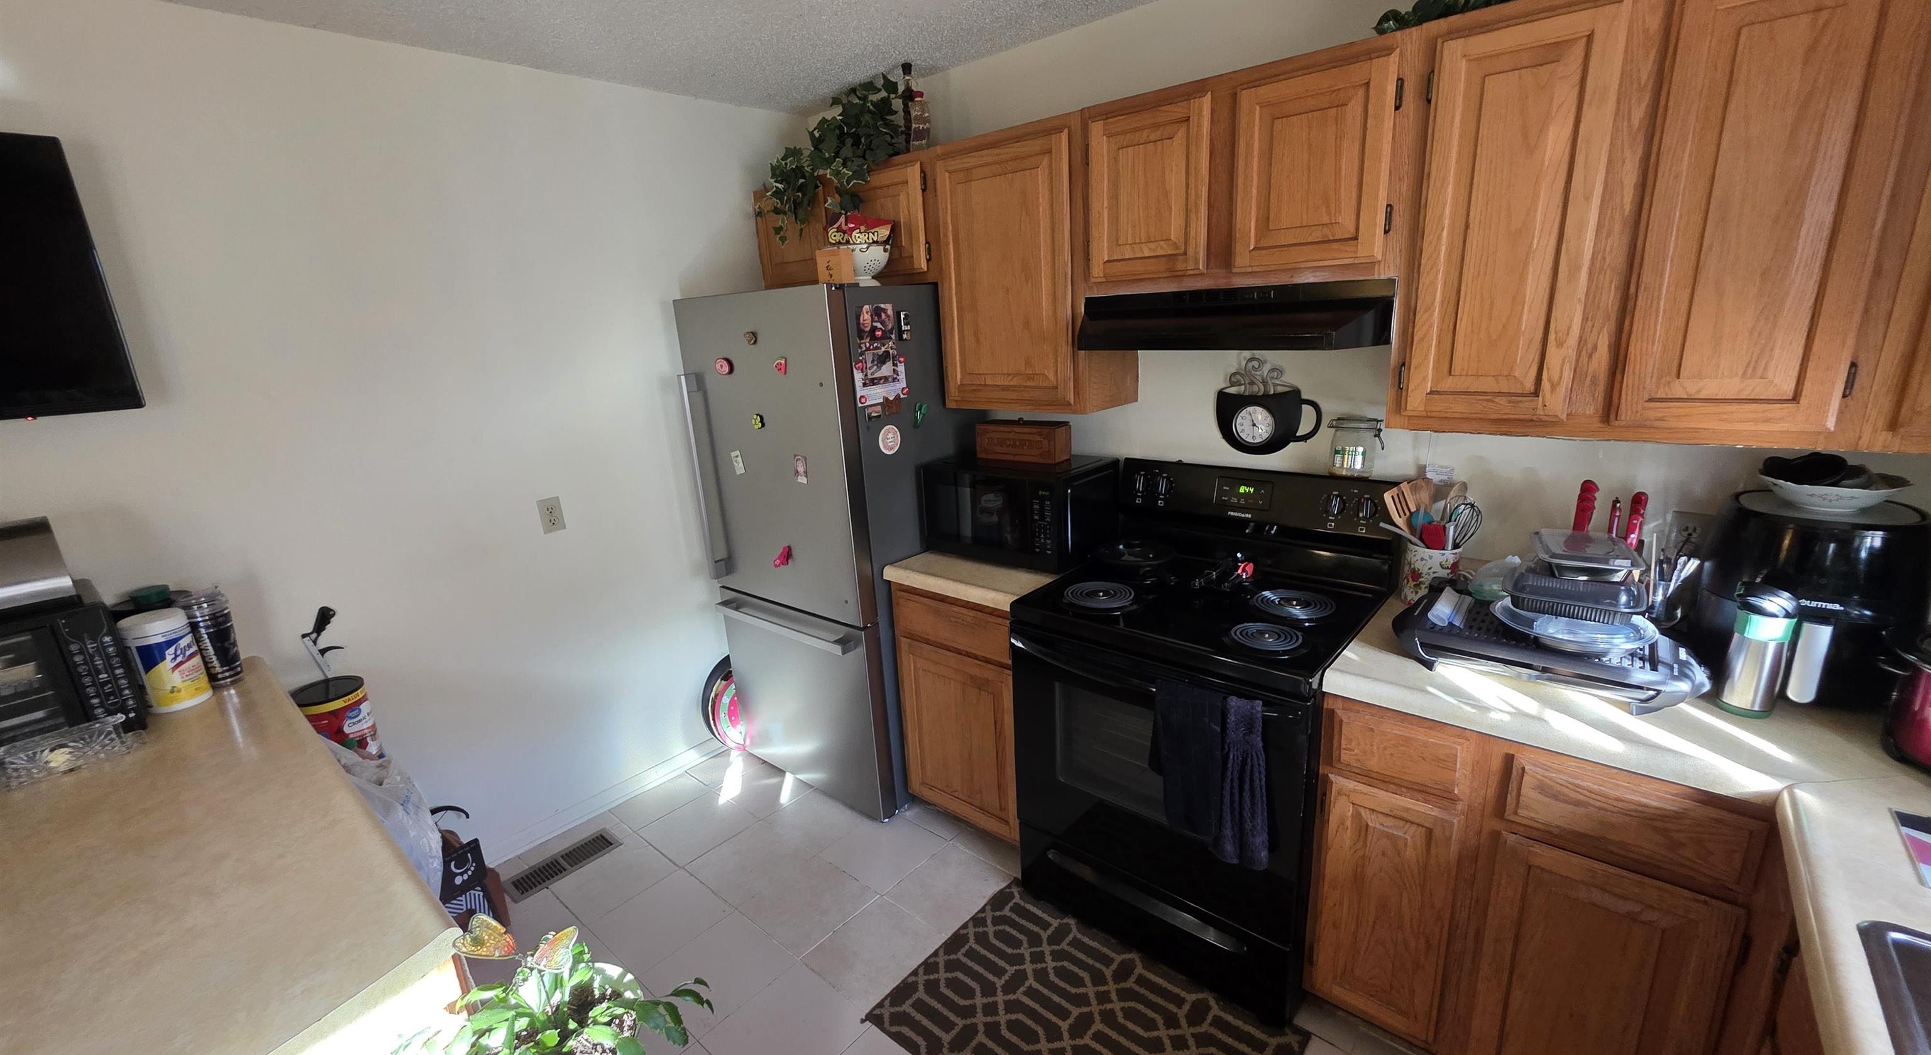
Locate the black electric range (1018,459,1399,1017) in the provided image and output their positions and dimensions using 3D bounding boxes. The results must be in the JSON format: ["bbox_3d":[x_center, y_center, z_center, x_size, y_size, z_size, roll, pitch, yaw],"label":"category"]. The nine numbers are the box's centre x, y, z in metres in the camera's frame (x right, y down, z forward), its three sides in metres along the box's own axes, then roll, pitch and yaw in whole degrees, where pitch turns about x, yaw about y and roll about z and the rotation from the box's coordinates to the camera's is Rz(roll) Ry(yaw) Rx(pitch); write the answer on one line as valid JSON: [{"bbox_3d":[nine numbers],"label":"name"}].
[{"bbox_3d":[0.631,0.499,2.022,0.763,1.202,0.707,10,21,40],"label":"black electric range"}]

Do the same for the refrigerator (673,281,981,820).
[{"bbox_3d":[-0.444,0.049,2.754,0.823,1.795,0.737,10,21,40],"label":"refrigerator"}]

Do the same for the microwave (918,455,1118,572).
[{"bbox_3d":[0.185,-0.068,2.392,0.539,0.282,0.356,10,21,40],"label":"microwave"}]

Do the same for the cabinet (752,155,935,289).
[{"bbox_3d":[-0.357,-1.065,2.670,0.954,0.379,0.328,10,21,40],"label":"cabinet"}]

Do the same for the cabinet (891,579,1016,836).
[{"bbox_3d":[0.181,0.515,2.523,0.545,0.828,0.636,10,21,40],"label":"cabinet"}]

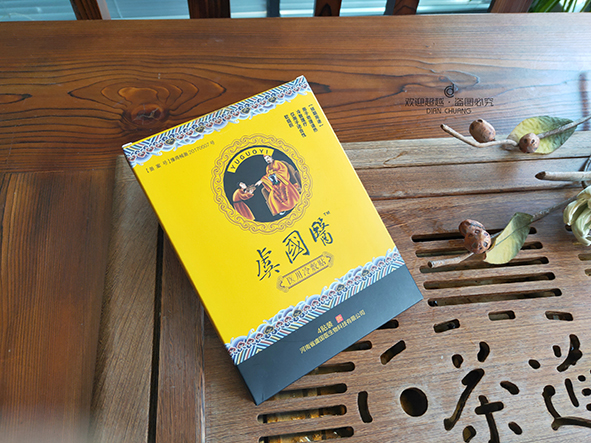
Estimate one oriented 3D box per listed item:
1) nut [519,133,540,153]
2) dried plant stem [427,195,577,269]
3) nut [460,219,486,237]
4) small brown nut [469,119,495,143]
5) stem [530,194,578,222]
[{"bbox_3d":[0.210,-0.070,0.351,0.018,0.018,0.019,-3,63,-5],"label":"nut"},{"bbox_3d":[0.170,0.007,0.310,0.146,0.025,0.039,-21,66,-13],"label":"dried plant stem"},{"bbox_3d":[0.139,0.006,0.306,0.022,0.021,0.021,-3,63,-5],"label":"nut"},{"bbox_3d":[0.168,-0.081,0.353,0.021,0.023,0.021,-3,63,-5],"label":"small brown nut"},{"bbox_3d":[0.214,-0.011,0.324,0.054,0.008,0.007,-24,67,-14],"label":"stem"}]

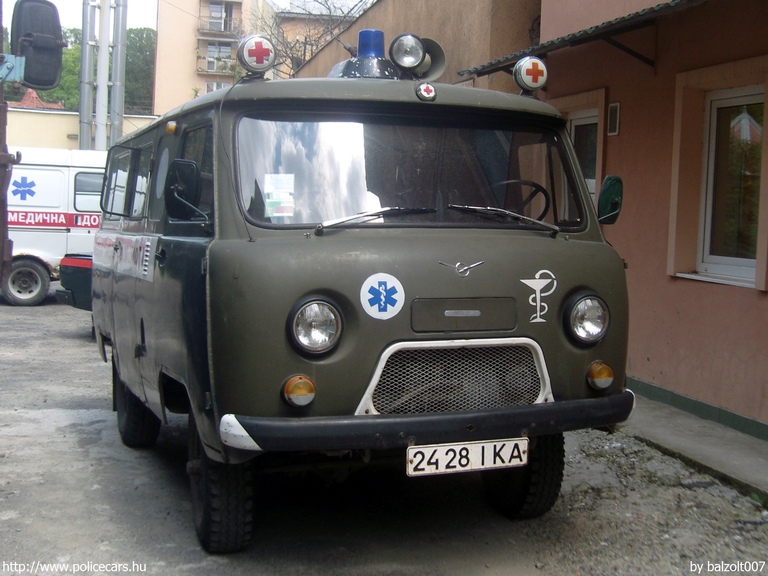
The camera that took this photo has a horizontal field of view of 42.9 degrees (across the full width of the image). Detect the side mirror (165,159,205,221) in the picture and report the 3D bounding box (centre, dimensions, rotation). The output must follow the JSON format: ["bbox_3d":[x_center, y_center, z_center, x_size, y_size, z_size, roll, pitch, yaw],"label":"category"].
[{"bbox_3d":[-0.766,-0.378,3.736,0.155,0.230,0.070,0,3,-8],"label":"side mirror"}]

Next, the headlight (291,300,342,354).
[{"bbox_3d":[-0.255,0.139,3.561,0.195,0.195,0.090,-1,4,-23],"label":"headlight"}]

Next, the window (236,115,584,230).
[{"bbox_3d":[0.185,-0.471,4.014,1.520,0.510,0.200,-1,-16,-23],"label":"window"}]

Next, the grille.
[{"bbox_3d":[0.297,0.352,3.770,0.740,0.250,0.070,-1,10,-23],"label":"grille"}]

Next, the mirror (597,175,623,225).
[{"bbox_3d":[1.043,-0.403,4.503,0.155,0.230,0.070,-2,5,-41],"label":"mirror"}]

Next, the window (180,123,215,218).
[{"bbox_3d":[-0.774,-0.475,4.009,0.070,0.420,0.630,8,0,-23],"label":"window"}]

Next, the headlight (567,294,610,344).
[{"bbox_3d":[0.828,0.127,4.020,0.195,0.195,0.090,-1,4,-23],"label":"headlight"}]

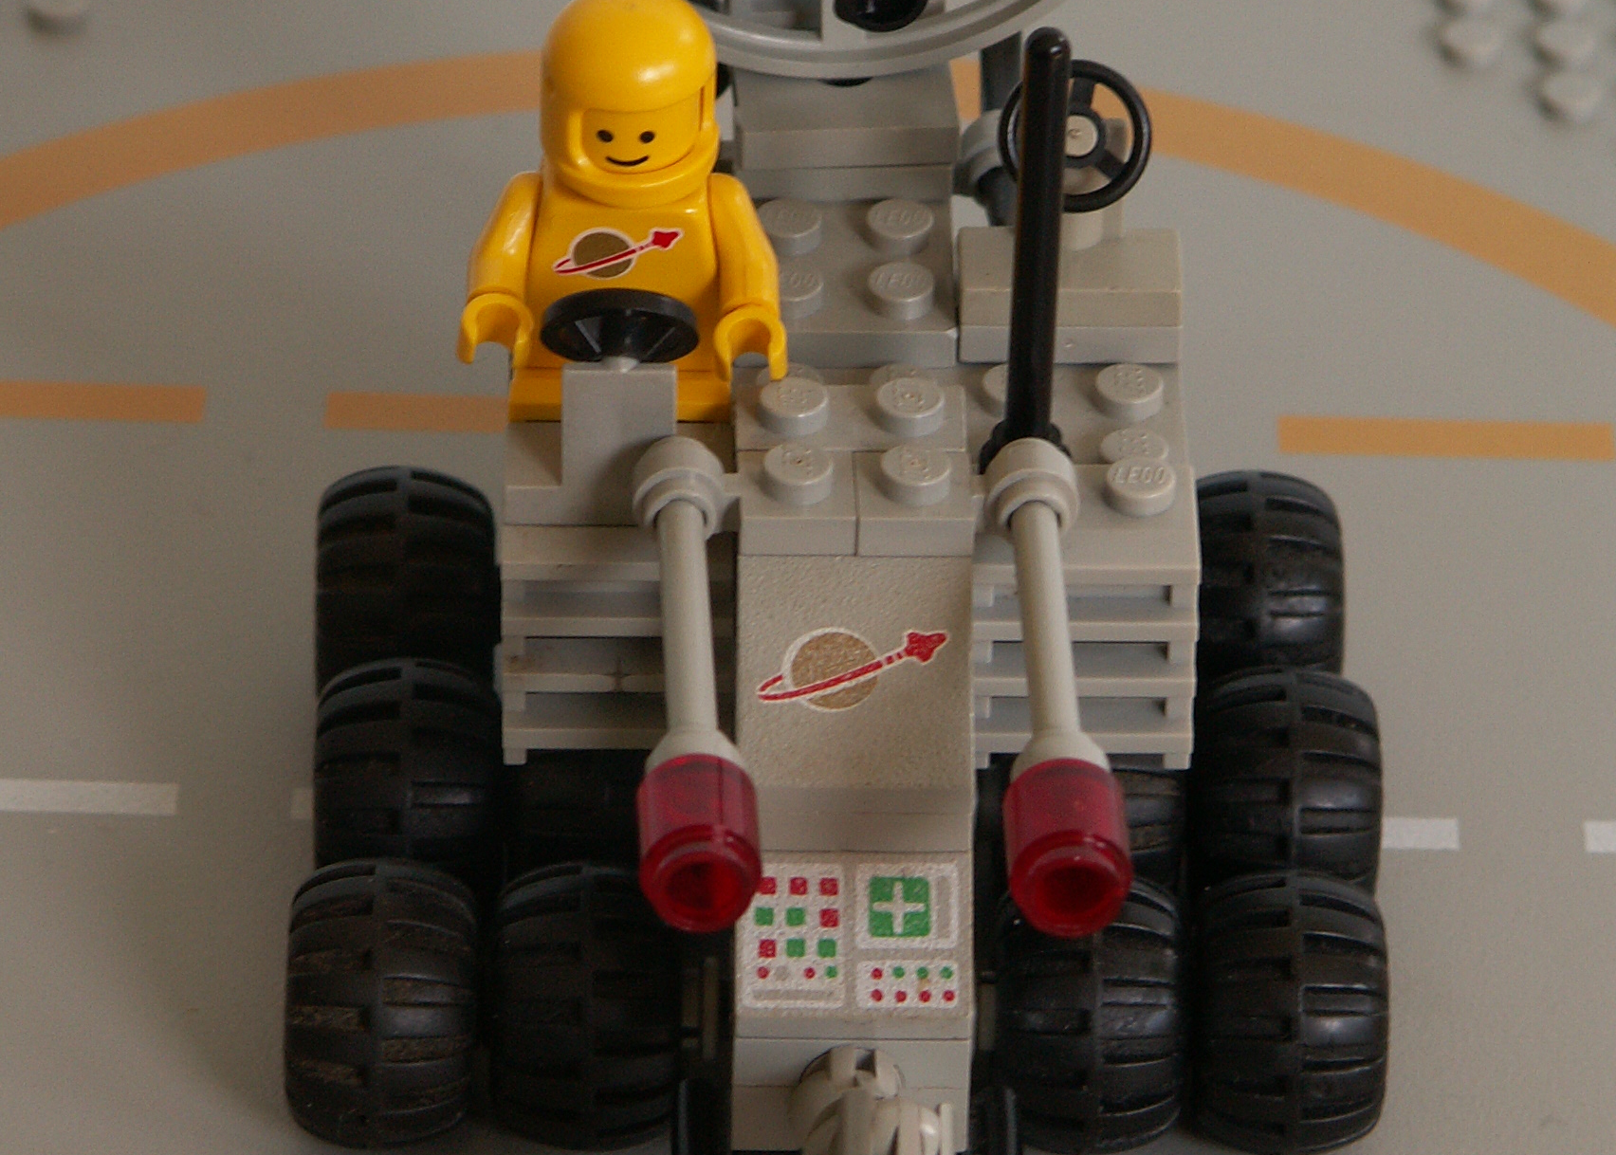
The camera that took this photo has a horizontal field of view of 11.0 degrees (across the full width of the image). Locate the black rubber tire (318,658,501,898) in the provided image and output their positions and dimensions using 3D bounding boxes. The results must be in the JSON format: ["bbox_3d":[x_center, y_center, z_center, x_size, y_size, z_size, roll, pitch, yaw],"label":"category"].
[{"bbox_3d":[-0.029,0.016,0.608,0.013,0.021,0.021,0,35,-1],"label":"black rubber tire"}]

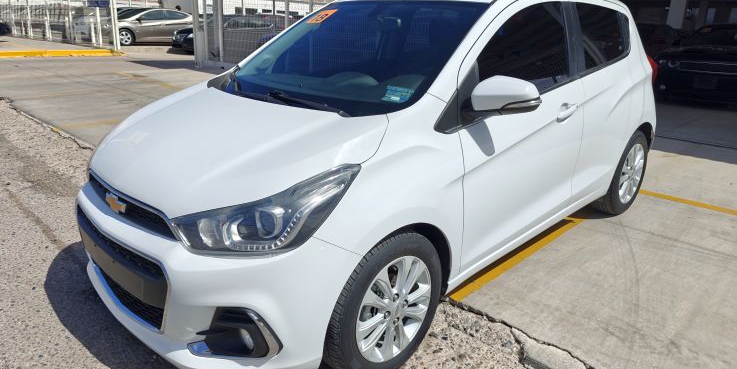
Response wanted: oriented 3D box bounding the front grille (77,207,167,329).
[{"bbox_3d":[-0.946,0.266,1.814,0.110,0.300,0.770,-17,25,-41],"label":"front grille"}]

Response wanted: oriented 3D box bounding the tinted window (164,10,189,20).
[{"bbox_3d":[-7.968,-7.040,20.402,0.090,0.397,1.059,-3,12,44],"label":"tinted window"}]

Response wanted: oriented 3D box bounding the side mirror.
[{"bbox_3d":[0.519,-0.341,1.865,0.150,0.145,0.250,-17,25,-41],"label":"side mirror"}]

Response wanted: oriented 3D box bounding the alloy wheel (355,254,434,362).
[{"bbox_3d":[0.053,0.445,1.861,0.414,0.414,0.150,-17,25,-41],"label":"alloy wheel"}]

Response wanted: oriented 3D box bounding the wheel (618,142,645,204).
[{"bbox_3d":[1.768,-0.085,3.431,0.414,0.414,0.150,-17,25,-41],"label":"wheel"}]

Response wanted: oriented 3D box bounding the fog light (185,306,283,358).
[{"bbox_3d":[-0.436,0.484,1.595,0.271,0.186,0.131,9,21,24],"label":"fog light"}]

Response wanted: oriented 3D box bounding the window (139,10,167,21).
[{"bbox_3d":[-8.665,-6.787,19.671,0.090,0.384,1.067,-3,12,44],"label":"window"}]

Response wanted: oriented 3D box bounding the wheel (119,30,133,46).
[{"bbox_3d":[-9.463,-5.693,19.050,0.160,0.440,0.440,17,24,39],"label":"wheel"}]

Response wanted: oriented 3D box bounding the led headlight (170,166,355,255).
[{"bbox_3d":[-0.319,0.071,1.593,0.386,0.230,0.470,13,22,32],"label":"led headlight"}]

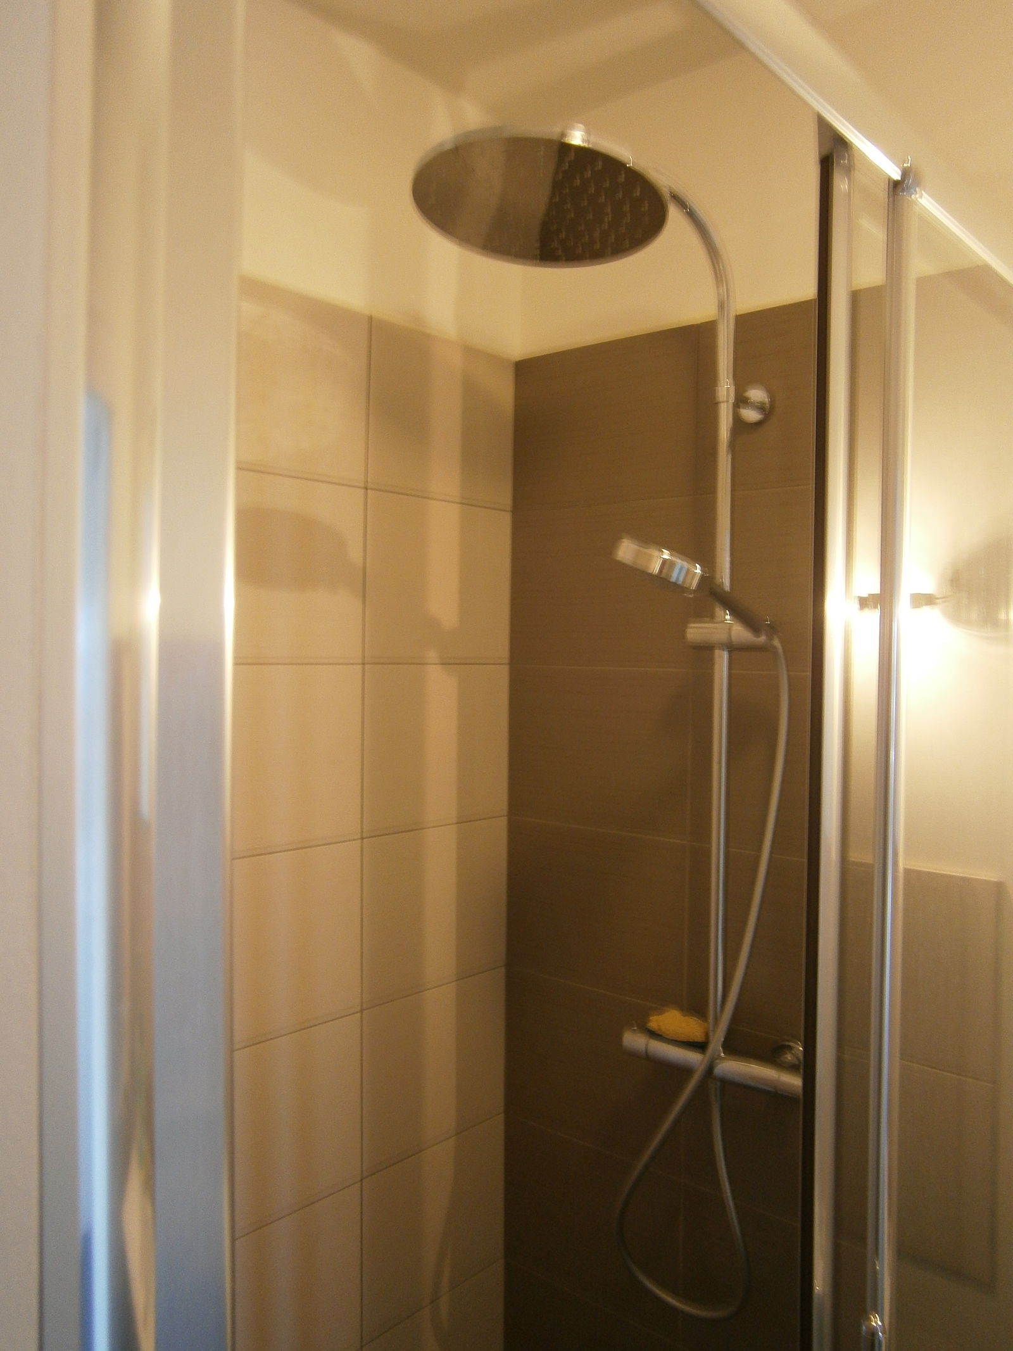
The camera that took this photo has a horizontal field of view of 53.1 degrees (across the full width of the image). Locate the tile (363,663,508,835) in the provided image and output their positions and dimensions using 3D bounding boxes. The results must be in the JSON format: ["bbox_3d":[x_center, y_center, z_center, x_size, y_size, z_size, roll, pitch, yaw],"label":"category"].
[{"bbox_3d":[-0.103,0.108,1.579,0.010,0.248,0.310,2,2,42],"label":"tile"}]

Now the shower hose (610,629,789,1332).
[{"bbox_3d":[0.255,0.398,1.361,0.236,0.910,0.070,2,2,40],"label":"shower hose"}]

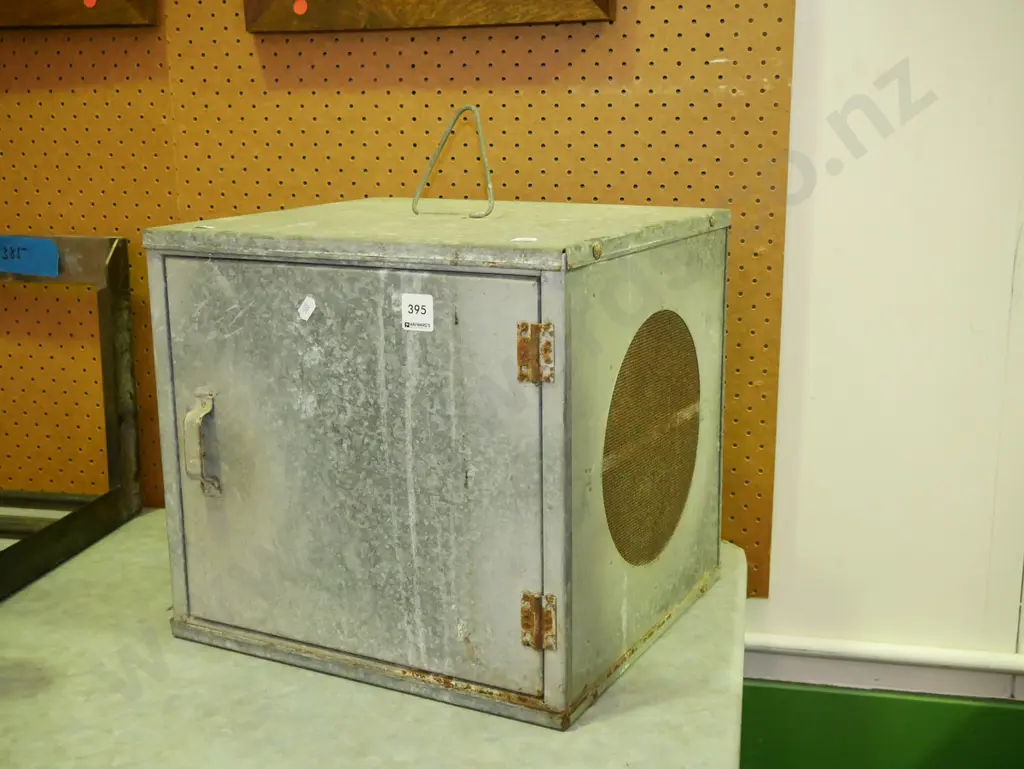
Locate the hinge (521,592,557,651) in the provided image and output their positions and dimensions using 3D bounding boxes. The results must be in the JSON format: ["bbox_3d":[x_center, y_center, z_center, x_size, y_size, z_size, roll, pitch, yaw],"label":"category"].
[{"bbox_3d":[0.018,0.166,0.908,0.028,0.040,0.006,6,14,27],"label":"hinge"}]

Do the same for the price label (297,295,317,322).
[{"bbox_3d":[-0.150,-0.056,0.952,0.011,0.020,0.001,43,28,14],"label":"price label"}]

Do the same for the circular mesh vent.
[{"bbox_3d":[0.119,0.043,1.075,0.004,0.204,0.208,6,14,28],"label":"circular mesh vent"}]

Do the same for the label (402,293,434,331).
[{"bbox_3d":[-0.066,-0.050,0.907,0.025,0.026,0.001,6,14,27],"label":"label"}]

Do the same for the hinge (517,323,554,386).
[{"bbox_3d":[0.017,-0.022,0.910,0.029,0.042,0.006,6,14,28],"label":"hinge"}]

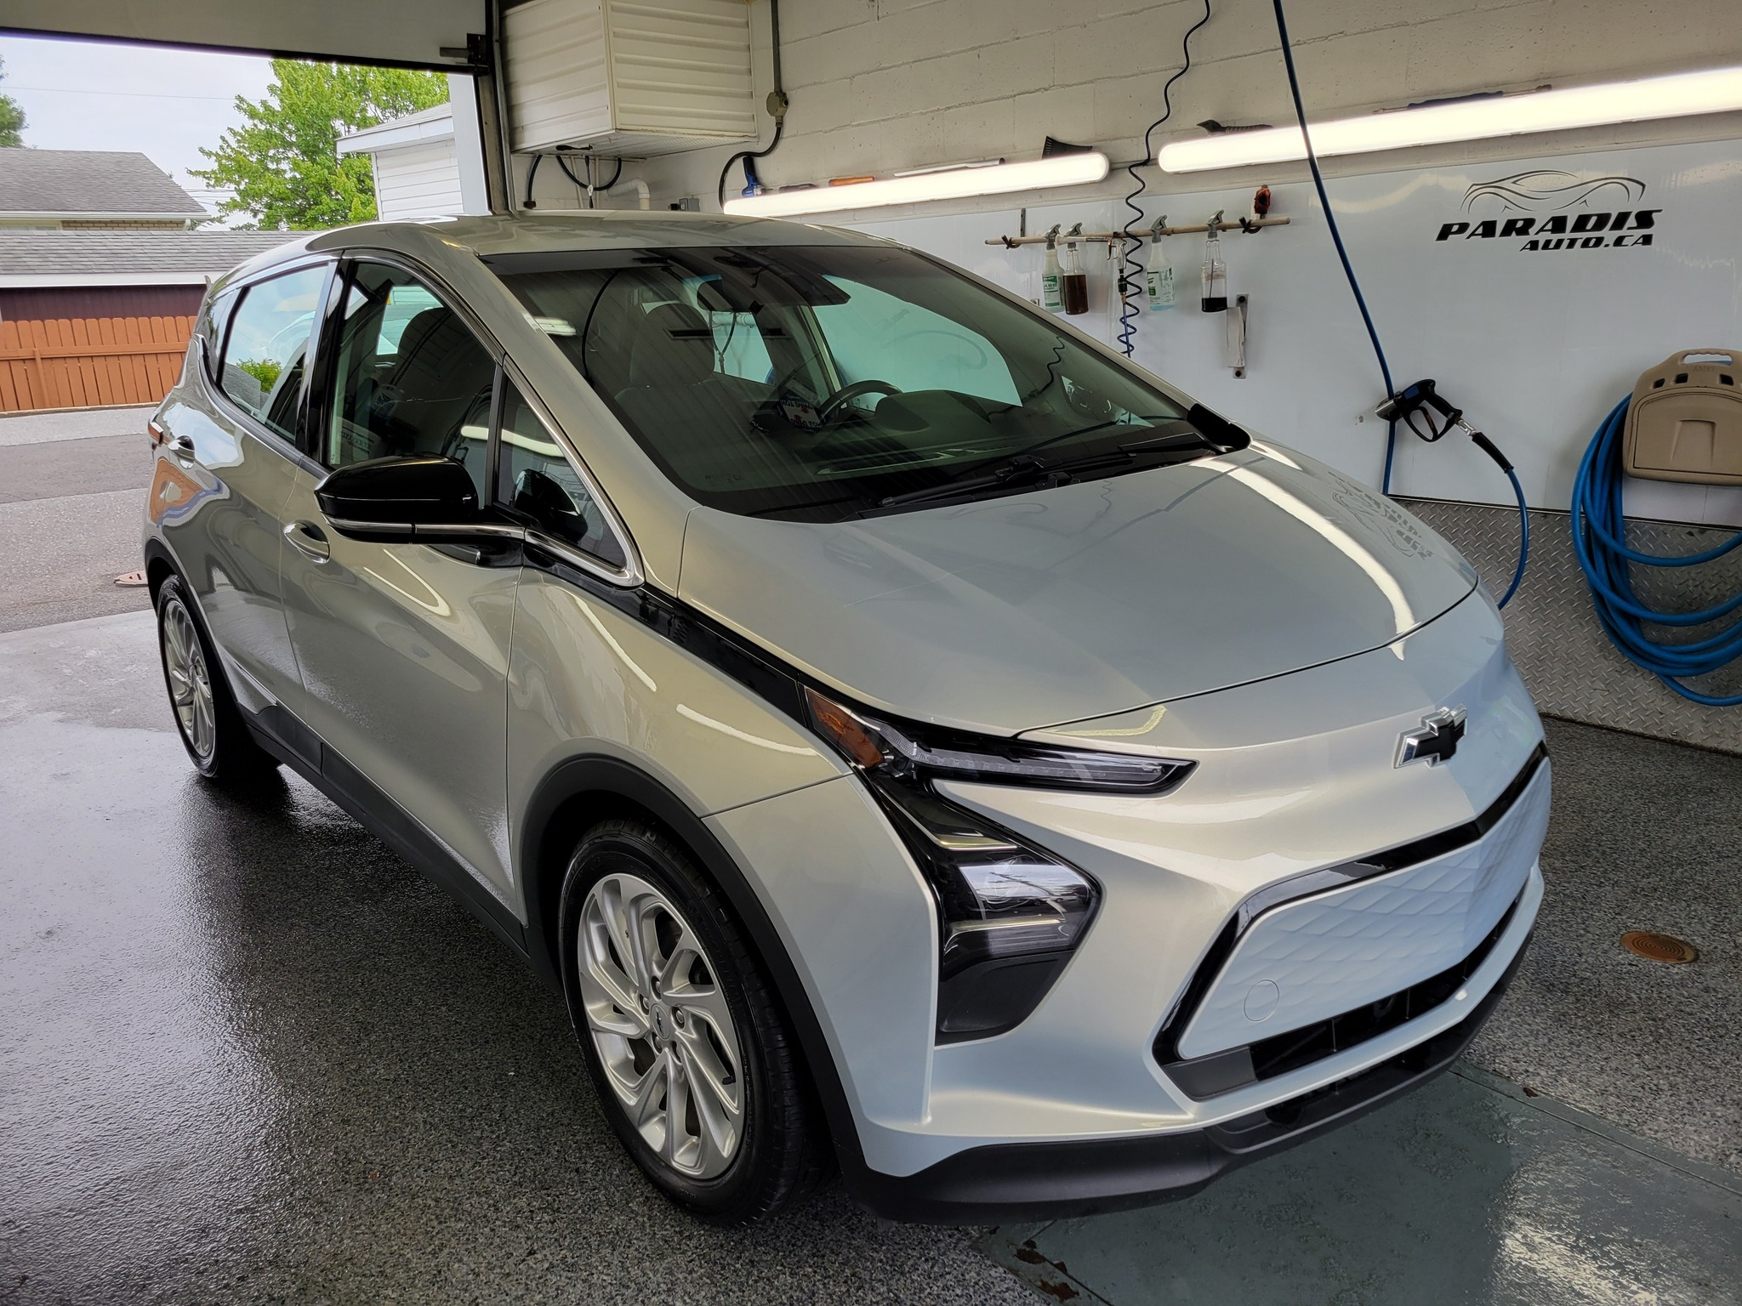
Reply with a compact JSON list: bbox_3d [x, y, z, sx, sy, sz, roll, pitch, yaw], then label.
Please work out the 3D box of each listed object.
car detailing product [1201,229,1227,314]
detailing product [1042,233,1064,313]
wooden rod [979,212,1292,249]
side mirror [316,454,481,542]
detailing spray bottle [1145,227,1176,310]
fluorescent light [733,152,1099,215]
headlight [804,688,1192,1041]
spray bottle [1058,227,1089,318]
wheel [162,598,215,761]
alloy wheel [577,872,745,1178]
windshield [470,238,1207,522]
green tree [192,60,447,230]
[{"bbox_3d":[1.164,-1.322,4.451,0.105,0.325,0.088,-13,19,-37],"label":"car detailing product"},{"bbox_3d":[0.712,-1.501,5.117,0.100,0.310,0.095,-26,27,-34],"label":"detailing product"},{"bbox_3d":[0.908,-1.520,4.736,0.023,0.023,1.374,-15,20,-38],"label":"wooden rod"},{"bbox_3d":[-0.756,-0.252,2.121,0.225,0.148,0.180,-14,20,-38],"label":"side mirror"},{"bbox_3d":[1.051,-1.408,4.733,0.100,0.310,0.095,-26,27,-34],"label":"detailing spray bottle"},{"bbox_3d":[0.061,-2.013,5.675,0.095,0.095,2.534,-13,19,-37],"label":"fluorescent light"},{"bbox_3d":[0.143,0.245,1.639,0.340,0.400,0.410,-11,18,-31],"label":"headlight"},{"bbox_3d":[0.767,-1.443,4.919,0.105,0.330,0.088,-13,19,-37],"label":"spray bottle"},{"bbox_3d":[-1.957,0.066,3.928,0.170,0.467,0.467,-14,20,-39],"label":"wheel"},{"bbox_3d":[-0.261,0.540,2.007,0.170,0.468,0.468,-13,19,-38],"label":"alloy wheel"},{"bbox_3d":[0.003,-0.585,2.568,1.340,0.150,1.060,-14,46,-39],"label":"windshield"},{"bbox_3d":[-10.492,-9.811,26.480,7.500,8.600,7.500,-14,20,-38],"label":"green tree"}]

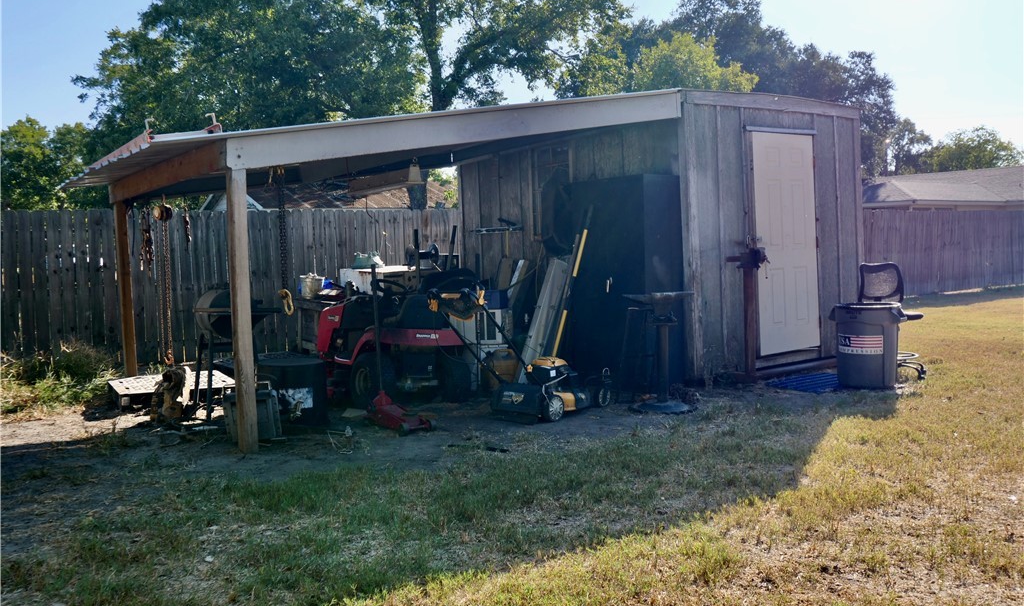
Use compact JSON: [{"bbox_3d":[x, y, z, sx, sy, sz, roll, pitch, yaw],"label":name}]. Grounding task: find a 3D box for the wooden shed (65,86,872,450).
[{"bbox_3d":[-0.336,-0.627,8.367,6.970,2.522,4.182,-4,5,-35],"label":"wooden shed"}]

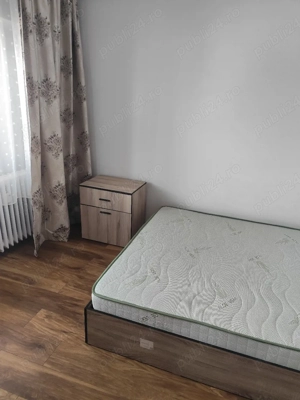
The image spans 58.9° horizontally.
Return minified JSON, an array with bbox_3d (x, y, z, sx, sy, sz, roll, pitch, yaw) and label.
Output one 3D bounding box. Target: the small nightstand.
[{"bbox_3d":[-0.355,0.112,2.644,0.528,0.570,0.375,9,21,17],"label":"small nightstand"}]

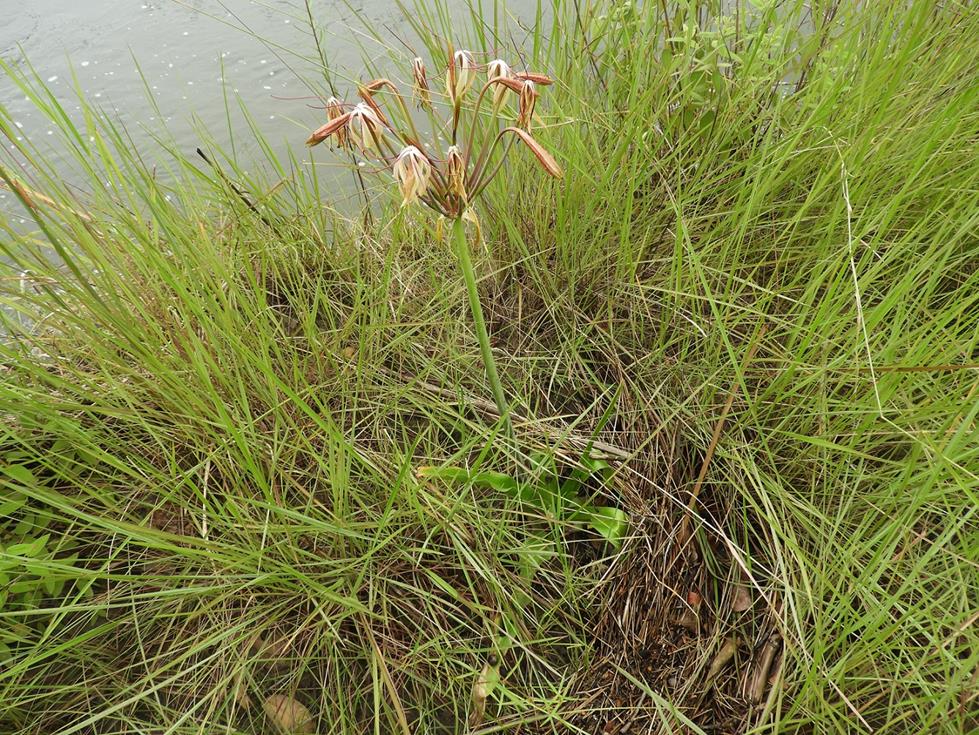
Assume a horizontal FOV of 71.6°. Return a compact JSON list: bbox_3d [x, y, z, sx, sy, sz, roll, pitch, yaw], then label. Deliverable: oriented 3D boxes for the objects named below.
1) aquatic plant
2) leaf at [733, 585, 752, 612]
[{"bbox_3d":[-0.075,-0.101,1.053,0.370,0.680,0.340,0,42,0],"label":"aquatic plant"},{"bbox_3d":[0.421,0.384,1.130,0.034,0.012,0.045,0,42,0],"label":"leaf"}]

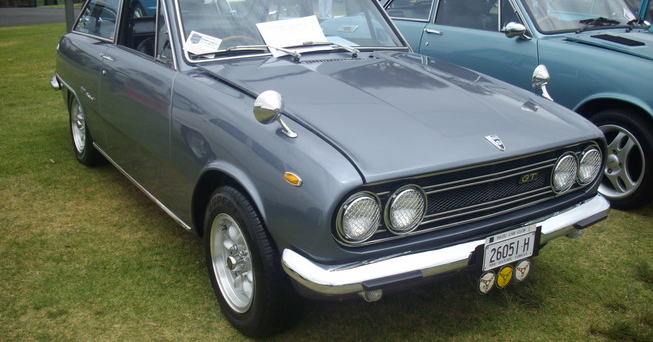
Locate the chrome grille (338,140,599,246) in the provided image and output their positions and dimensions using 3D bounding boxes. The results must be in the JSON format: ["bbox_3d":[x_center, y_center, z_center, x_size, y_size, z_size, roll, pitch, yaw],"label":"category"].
[{"bbox_3d":[0.553,0.055,2.419,1.230,0.220,0.100,-10,21,-31],"label":"chrome grille"}]

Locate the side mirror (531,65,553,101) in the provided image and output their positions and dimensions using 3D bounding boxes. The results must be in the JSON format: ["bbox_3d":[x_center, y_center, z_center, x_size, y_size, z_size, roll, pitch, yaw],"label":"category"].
[{"bbox_3d":[0.915,-0.374,2.928,0.122,0.143,0.138,-15,24,-40],"label":"side mirror"}]

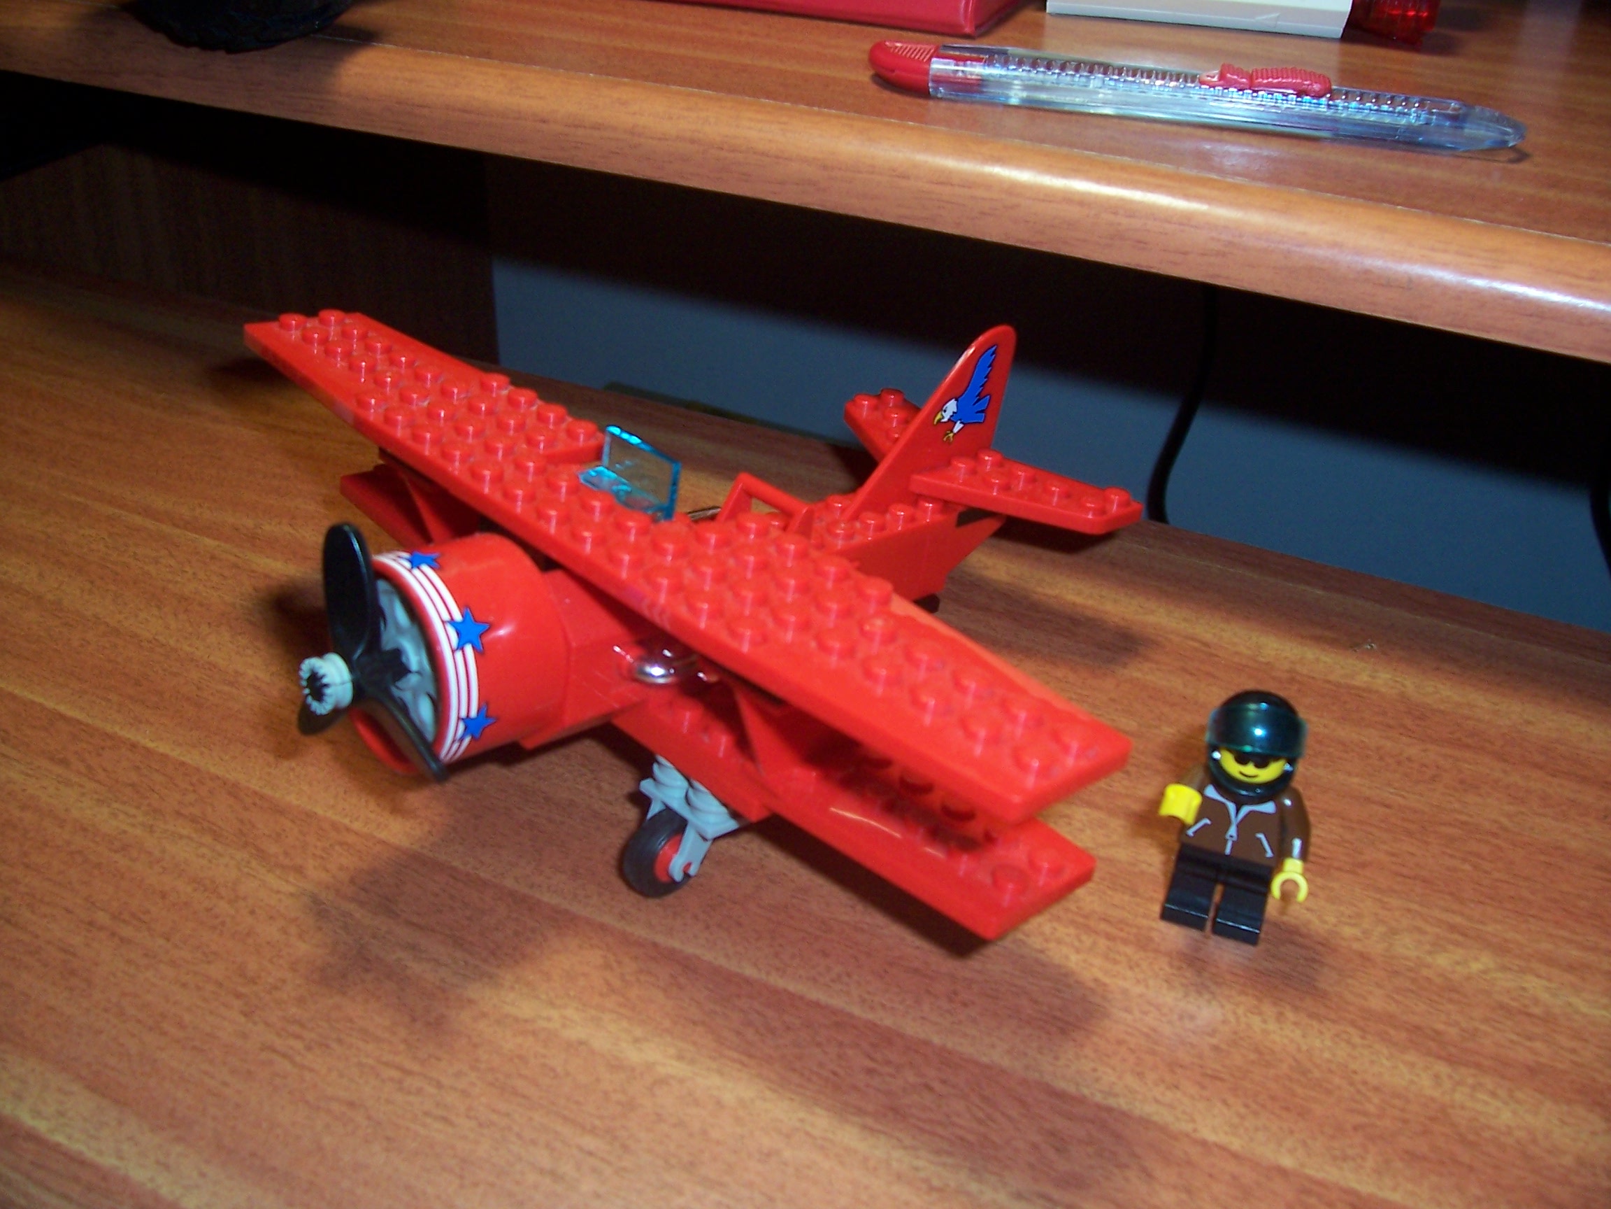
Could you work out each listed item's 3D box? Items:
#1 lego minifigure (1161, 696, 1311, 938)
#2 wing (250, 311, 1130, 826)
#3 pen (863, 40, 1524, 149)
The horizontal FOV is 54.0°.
[{"bbox_3d":[0.064,0.033,0.235,0.024,0.042,0.018,13,35,16],"label":"lego minifigure"},{"bbox_3d":[-0.030,-0.015,0.234,0.032,0.005,0.176,-17,36,-43],"label":"wing"},{"bbox_3d":[0.079,-0.108,0.331,0.136,0.011,0.013,10,34,13],"label":"pen"}]

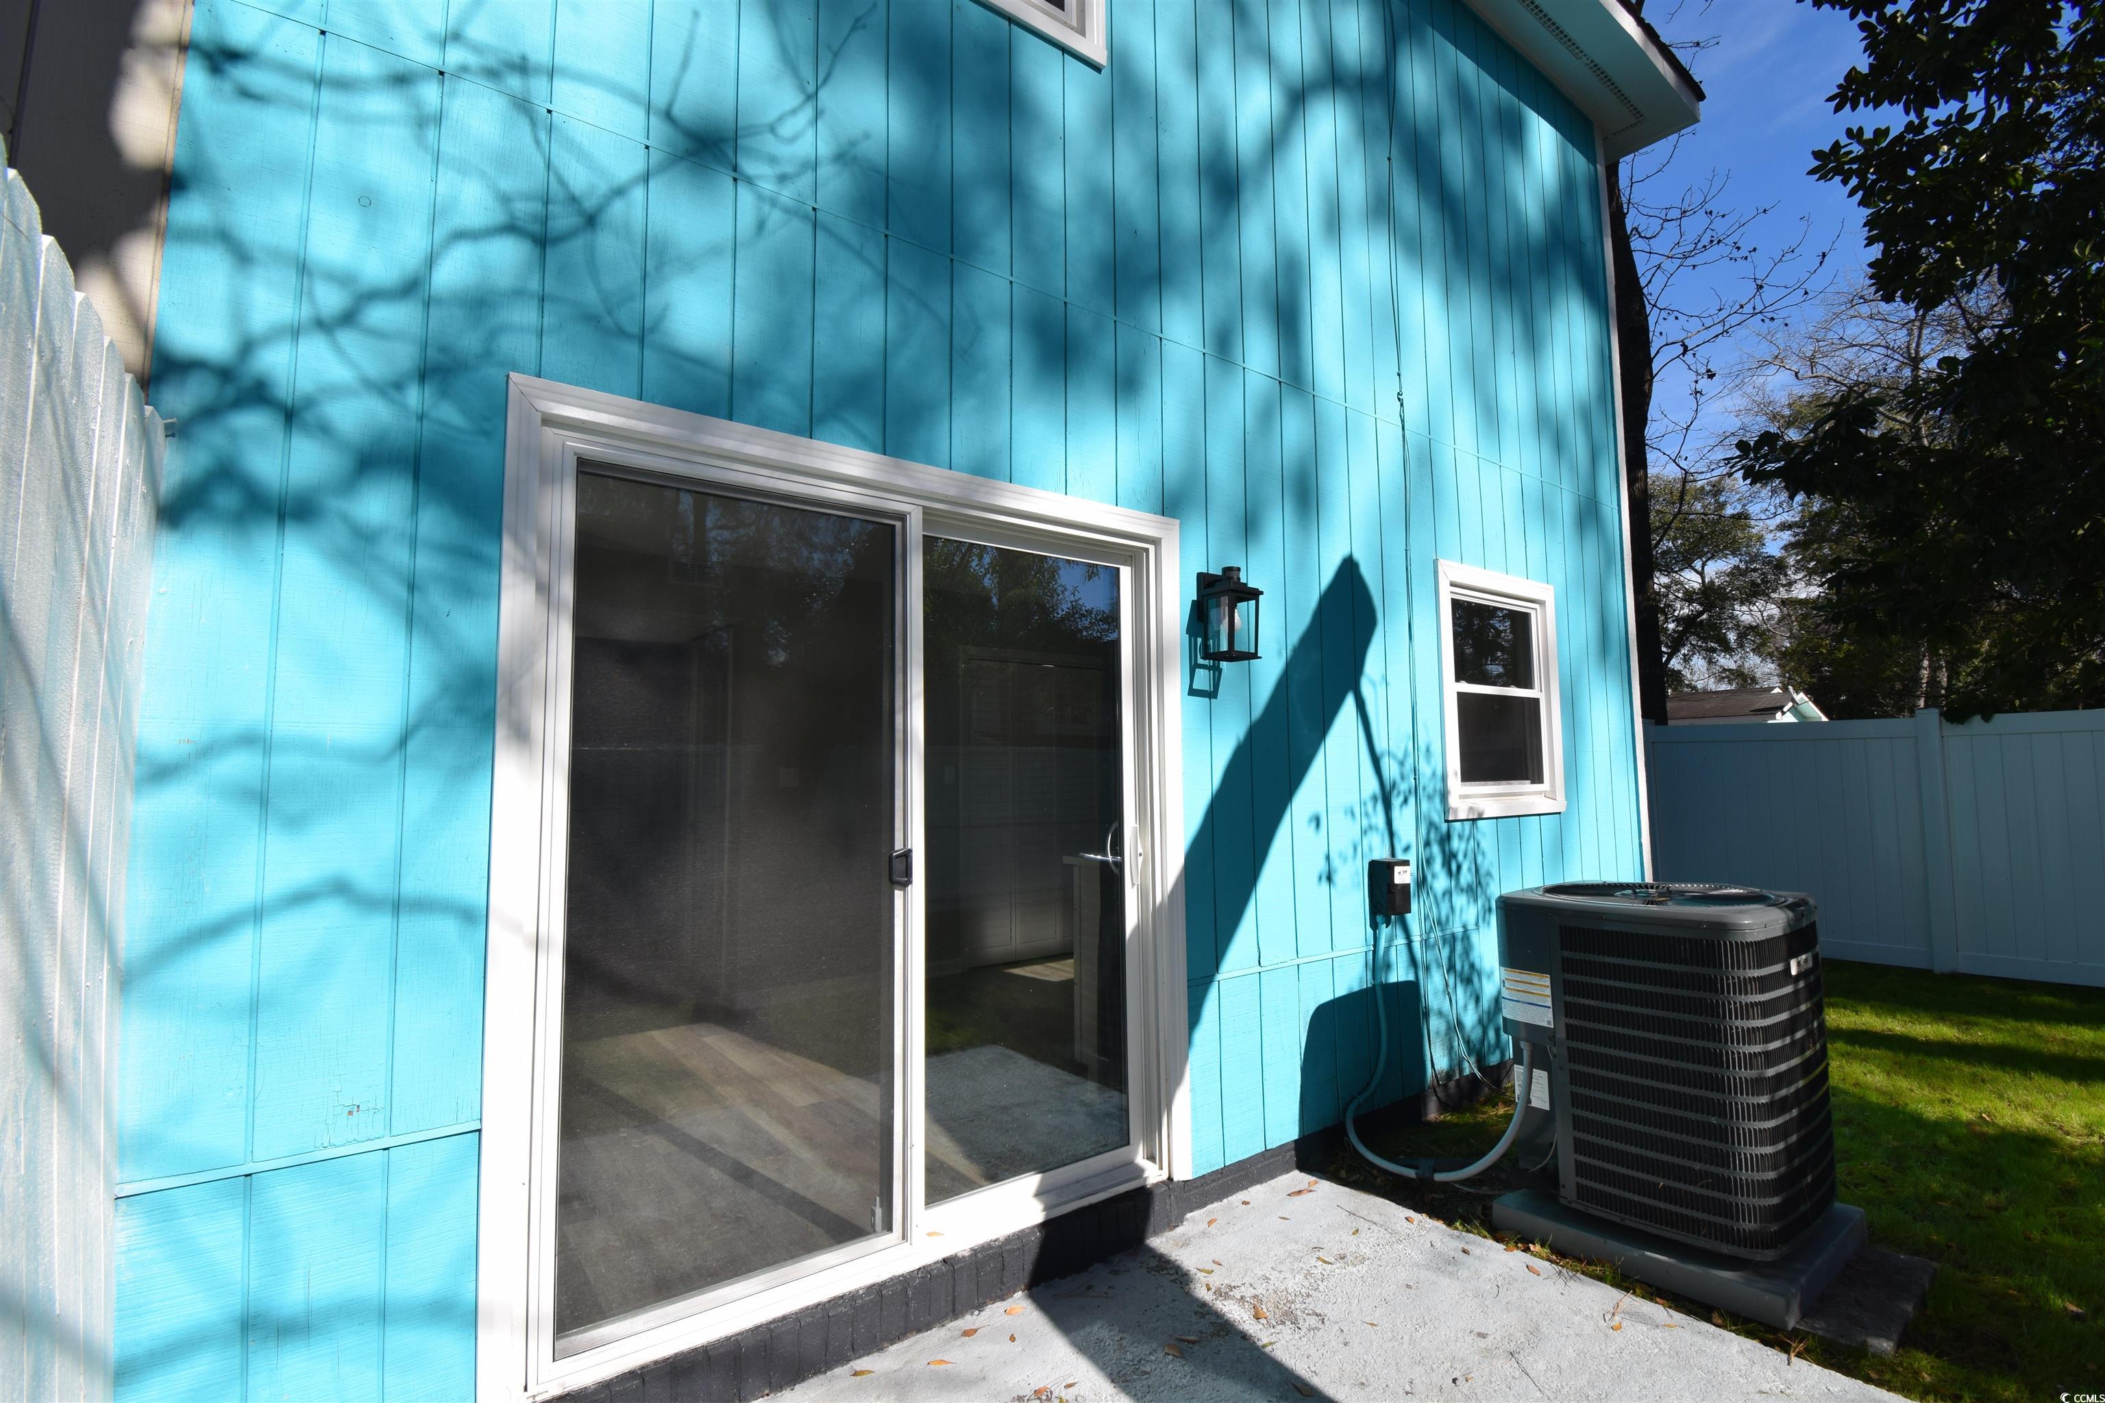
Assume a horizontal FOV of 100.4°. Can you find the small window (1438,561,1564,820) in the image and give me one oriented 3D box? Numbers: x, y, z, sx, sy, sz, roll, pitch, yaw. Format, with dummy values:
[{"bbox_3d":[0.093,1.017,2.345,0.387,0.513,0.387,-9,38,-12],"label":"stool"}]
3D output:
[{"bbox_3d":[2.110,-0.032,4.168,1.070,1.150,0.100,3,-6,-35],"label":"small window"}]

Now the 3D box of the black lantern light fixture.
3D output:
[{"bbox_3d":[0.606,-0.302,2.996,0.150,0.315,0.175,3,-6,-35],"label":"black lantern light fixture"}]

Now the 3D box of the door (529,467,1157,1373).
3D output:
[{"bbox_3d":[-0.376,0.440,2.374,1.720,1.950,0.110,3,-6,-35],"label":"door"}]

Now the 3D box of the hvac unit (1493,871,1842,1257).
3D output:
[{"bbox_3d":[1.998,1.115,2.878,0.730,0.935,0.730,3,-6,-38],"label":"hvac unit"}]

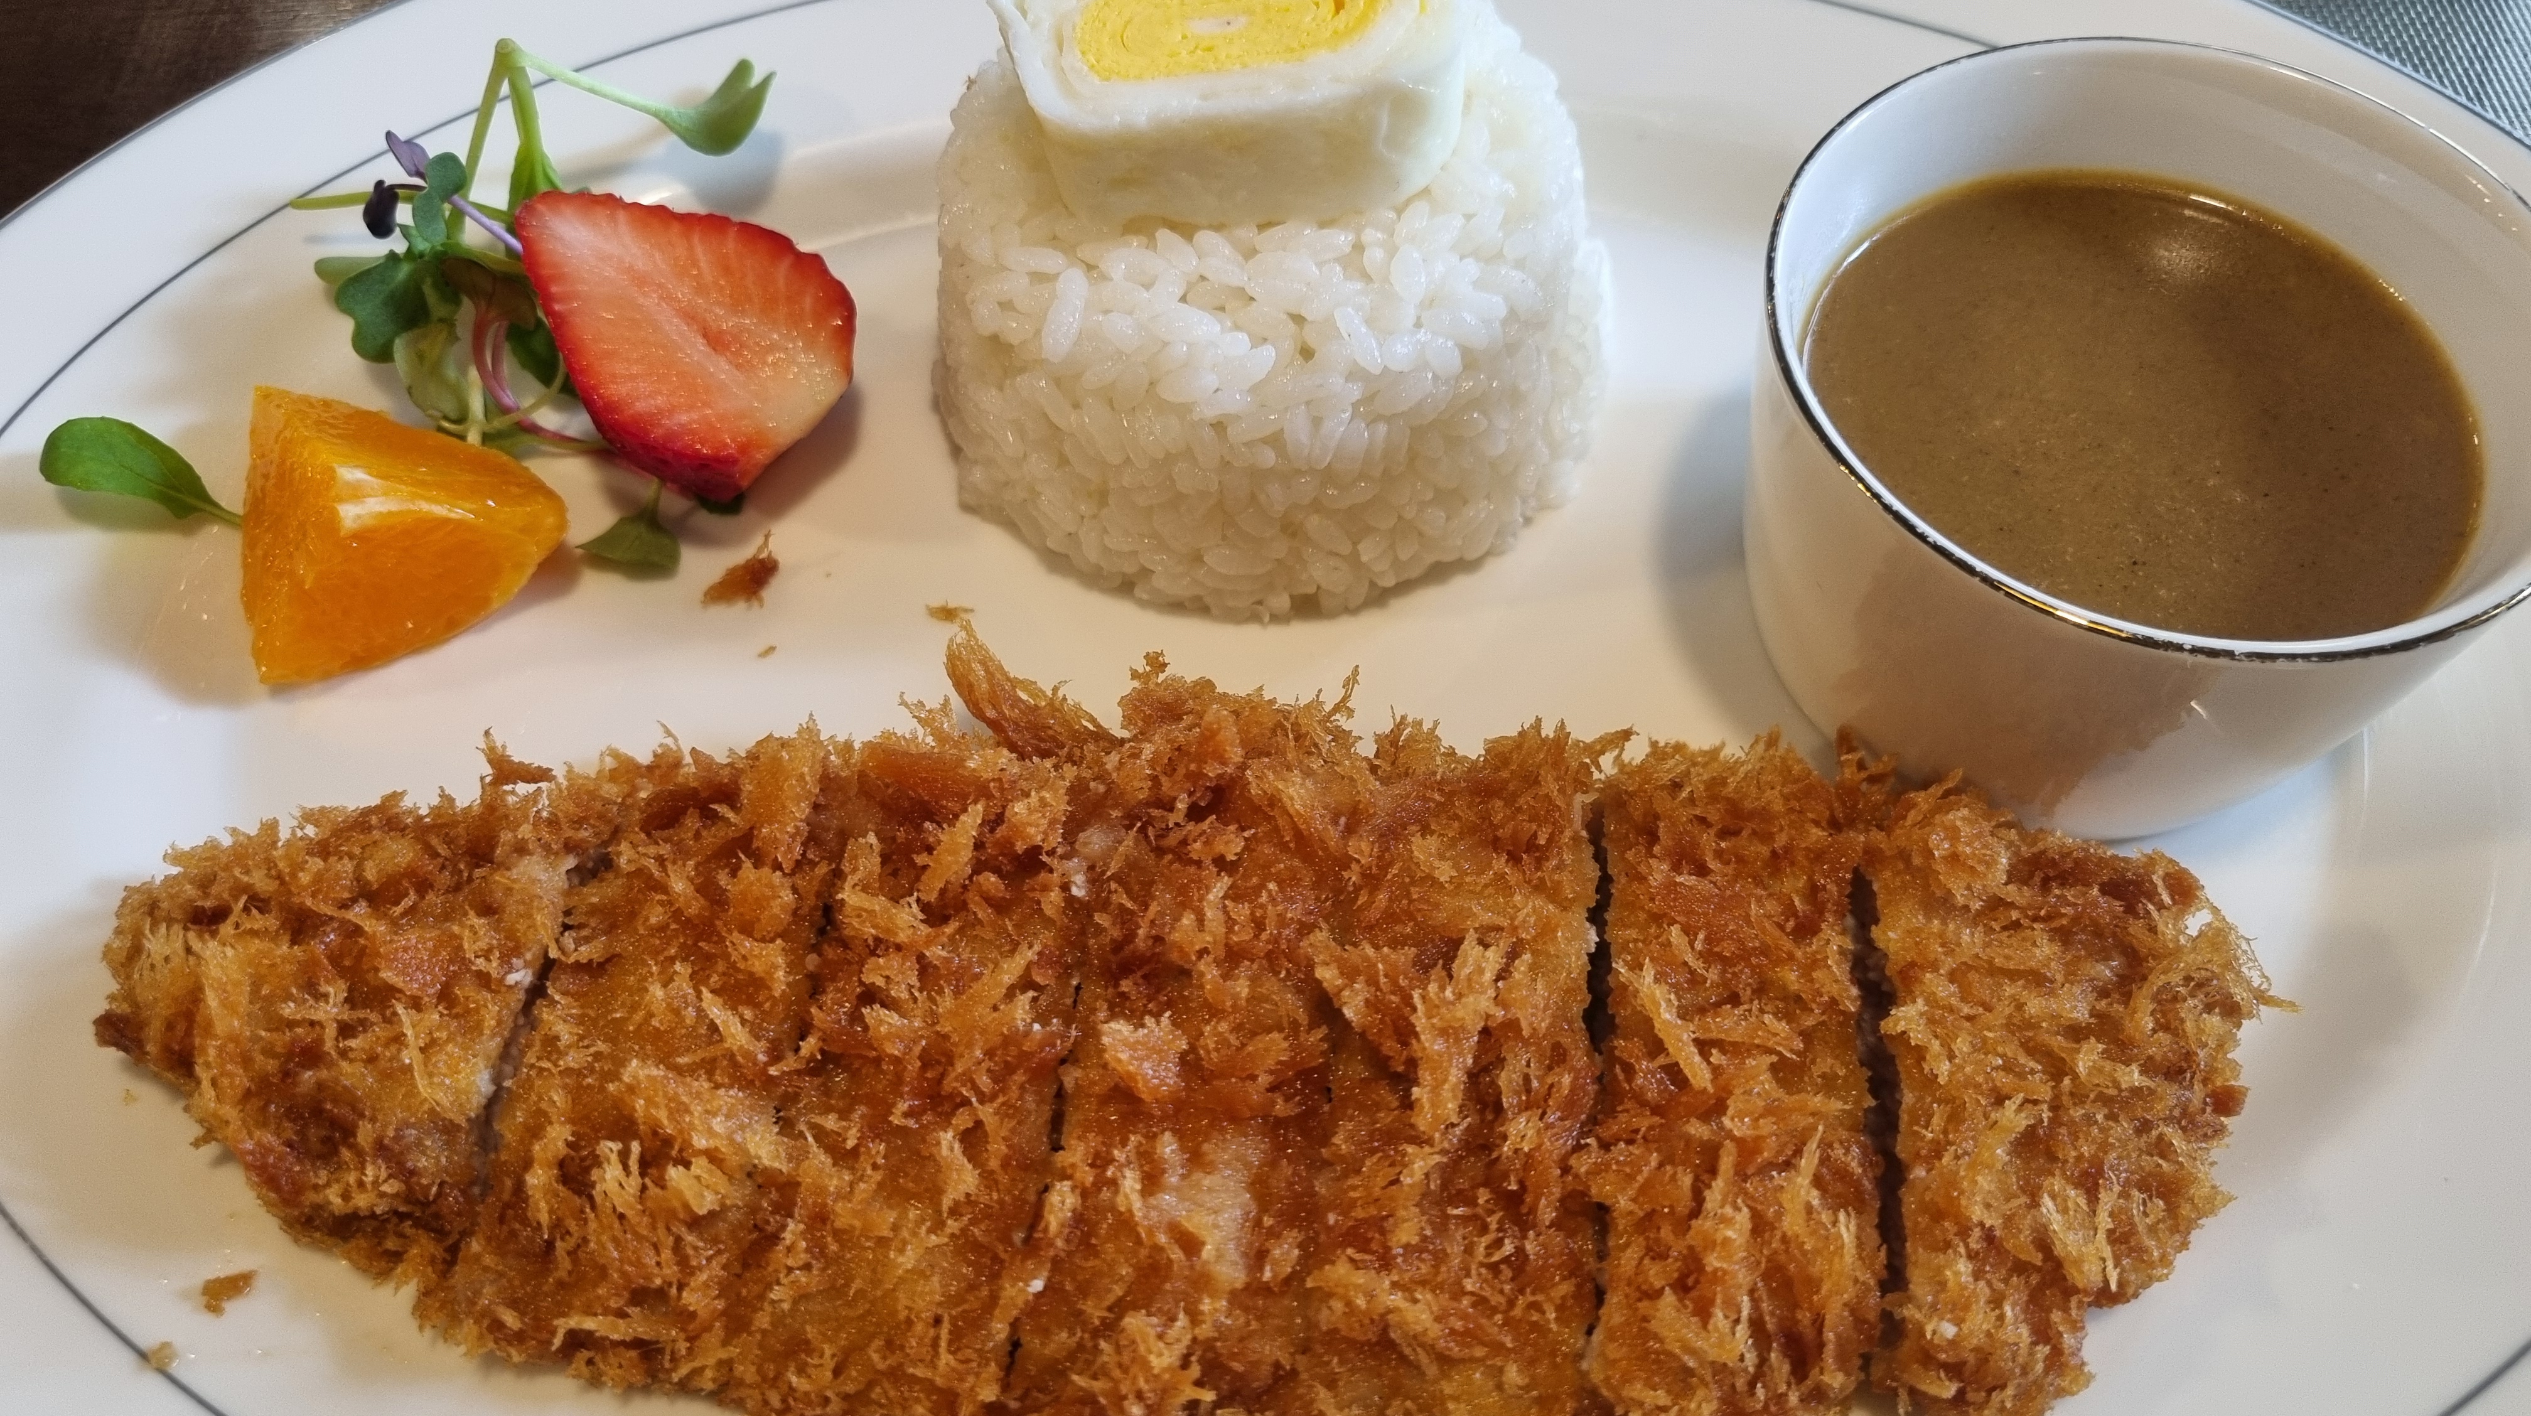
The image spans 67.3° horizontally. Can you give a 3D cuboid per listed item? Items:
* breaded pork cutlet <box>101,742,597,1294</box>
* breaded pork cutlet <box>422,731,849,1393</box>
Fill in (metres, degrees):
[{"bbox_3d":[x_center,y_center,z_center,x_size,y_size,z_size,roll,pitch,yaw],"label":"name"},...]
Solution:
[{"bbox_3d":[-0.096,0.030,0.197,0.049,0.015,0.052,6,60,6],"label":"breaded pork cutlet"},{"bbox_3d":[-0.062,0.033,0.194,0.033,0.016,0.069,3,60,5],"label":"breaded pork cutlet"}]

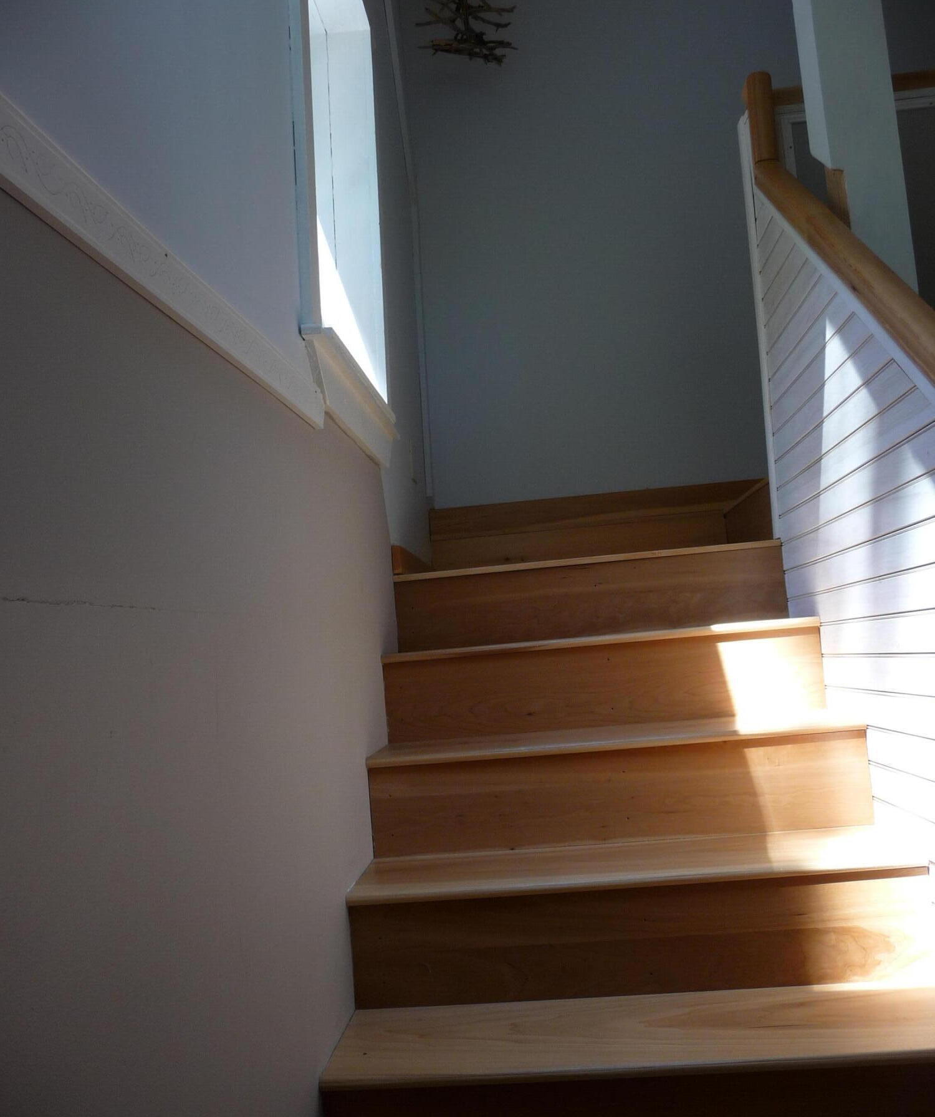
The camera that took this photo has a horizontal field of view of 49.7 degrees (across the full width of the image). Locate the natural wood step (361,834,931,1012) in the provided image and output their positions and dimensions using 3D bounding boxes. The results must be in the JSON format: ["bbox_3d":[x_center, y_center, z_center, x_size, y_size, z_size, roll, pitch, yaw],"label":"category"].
[{"bbox_3d":[0.290,0.635,1.805,0.960,0.195,0.266,-5,-4,5],"label":"natural wood step"}]

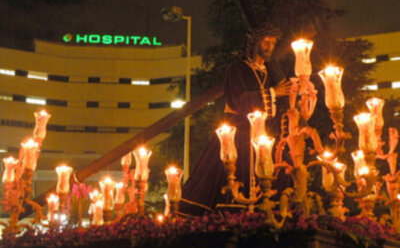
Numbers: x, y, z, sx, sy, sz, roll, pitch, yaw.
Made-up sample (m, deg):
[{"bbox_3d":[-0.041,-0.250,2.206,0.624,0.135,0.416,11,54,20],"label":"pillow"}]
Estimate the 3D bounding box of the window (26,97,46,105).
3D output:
[{"bbox_3d":[-22.269,-3.060,88.000,2.650,0.900,0.150,6,-14,-18],"label":"window"}]

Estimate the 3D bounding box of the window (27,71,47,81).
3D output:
[{"bbox_3d":[-22.176,-6.565,88.500,2.650,0.920,0.150,6,-14,-18],"label":"window"}]

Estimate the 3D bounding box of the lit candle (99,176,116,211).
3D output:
[{"bbox_3d":[-0.943,0.709,6.600,0.170,0.330,0.170,1,-13,0],"label":"lit candle"}]

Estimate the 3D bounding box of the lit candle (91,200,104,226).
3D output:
[{"bbox_3d":[-1.236,1.079,7.800,0.165,0.298,0.165,1,-13,0],"label":"lit candle"}]

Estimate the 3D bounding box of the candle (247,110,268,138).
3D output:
[{"bbox_3d":[0.443,0.029,4.950,0.155,0.265,0.155,1,-12,0],"label":"candle"}]

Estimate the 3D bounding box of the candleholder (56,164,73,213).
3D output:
[{"bbox_3d":[-1.339,0.637,6.400,0.155,0.470,0.155,1,-12,0],"label":"candleholder"}]

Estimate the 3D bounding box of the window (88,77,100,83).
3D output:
[{"bbox_3d":[-14.694,-6.071,90.000,1.580,0.850,0.150,2,-14,-3],"label":"window"}]

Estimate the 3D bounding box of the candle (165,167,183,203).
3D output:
[{"bbox_3d":[-0.256,0.584,6.250,0.170,0.330,0.170,1,-13,0],"label":"candle"}]

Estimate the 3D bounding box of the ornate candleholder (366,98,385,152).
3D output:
[{"bbox_3d":[1.506,0.017,5.550,0.155,0.490,0.155,1,-12,0],"label":"ornate candleholder"}]

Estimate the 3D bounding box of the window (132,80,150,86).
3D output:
[{"bbox_3d":[-8.371,-5.864,92.000,2.500,0.850,0.150,2,-12,-2],"label":"window"}]

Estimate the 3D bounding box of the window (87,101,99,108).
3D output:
[{"bbox_3d":[-15.225,-2.694,92.000,1.680,0.880,0.150,2,-12,-2],"label":"window"}]

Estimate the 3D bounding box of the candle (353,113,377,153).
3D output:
[{"bbox_3d":[1.271,0.066,5.000,0.170,0.288,0.170,1,-13,0],"label":"candle"}]

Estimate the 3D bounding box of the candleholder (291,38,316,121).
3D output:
[{"bbox_3d":[0.737,-0.315,4.600,0.180,0.570,0.180,1,-12,0],"label":"candleholder"}]

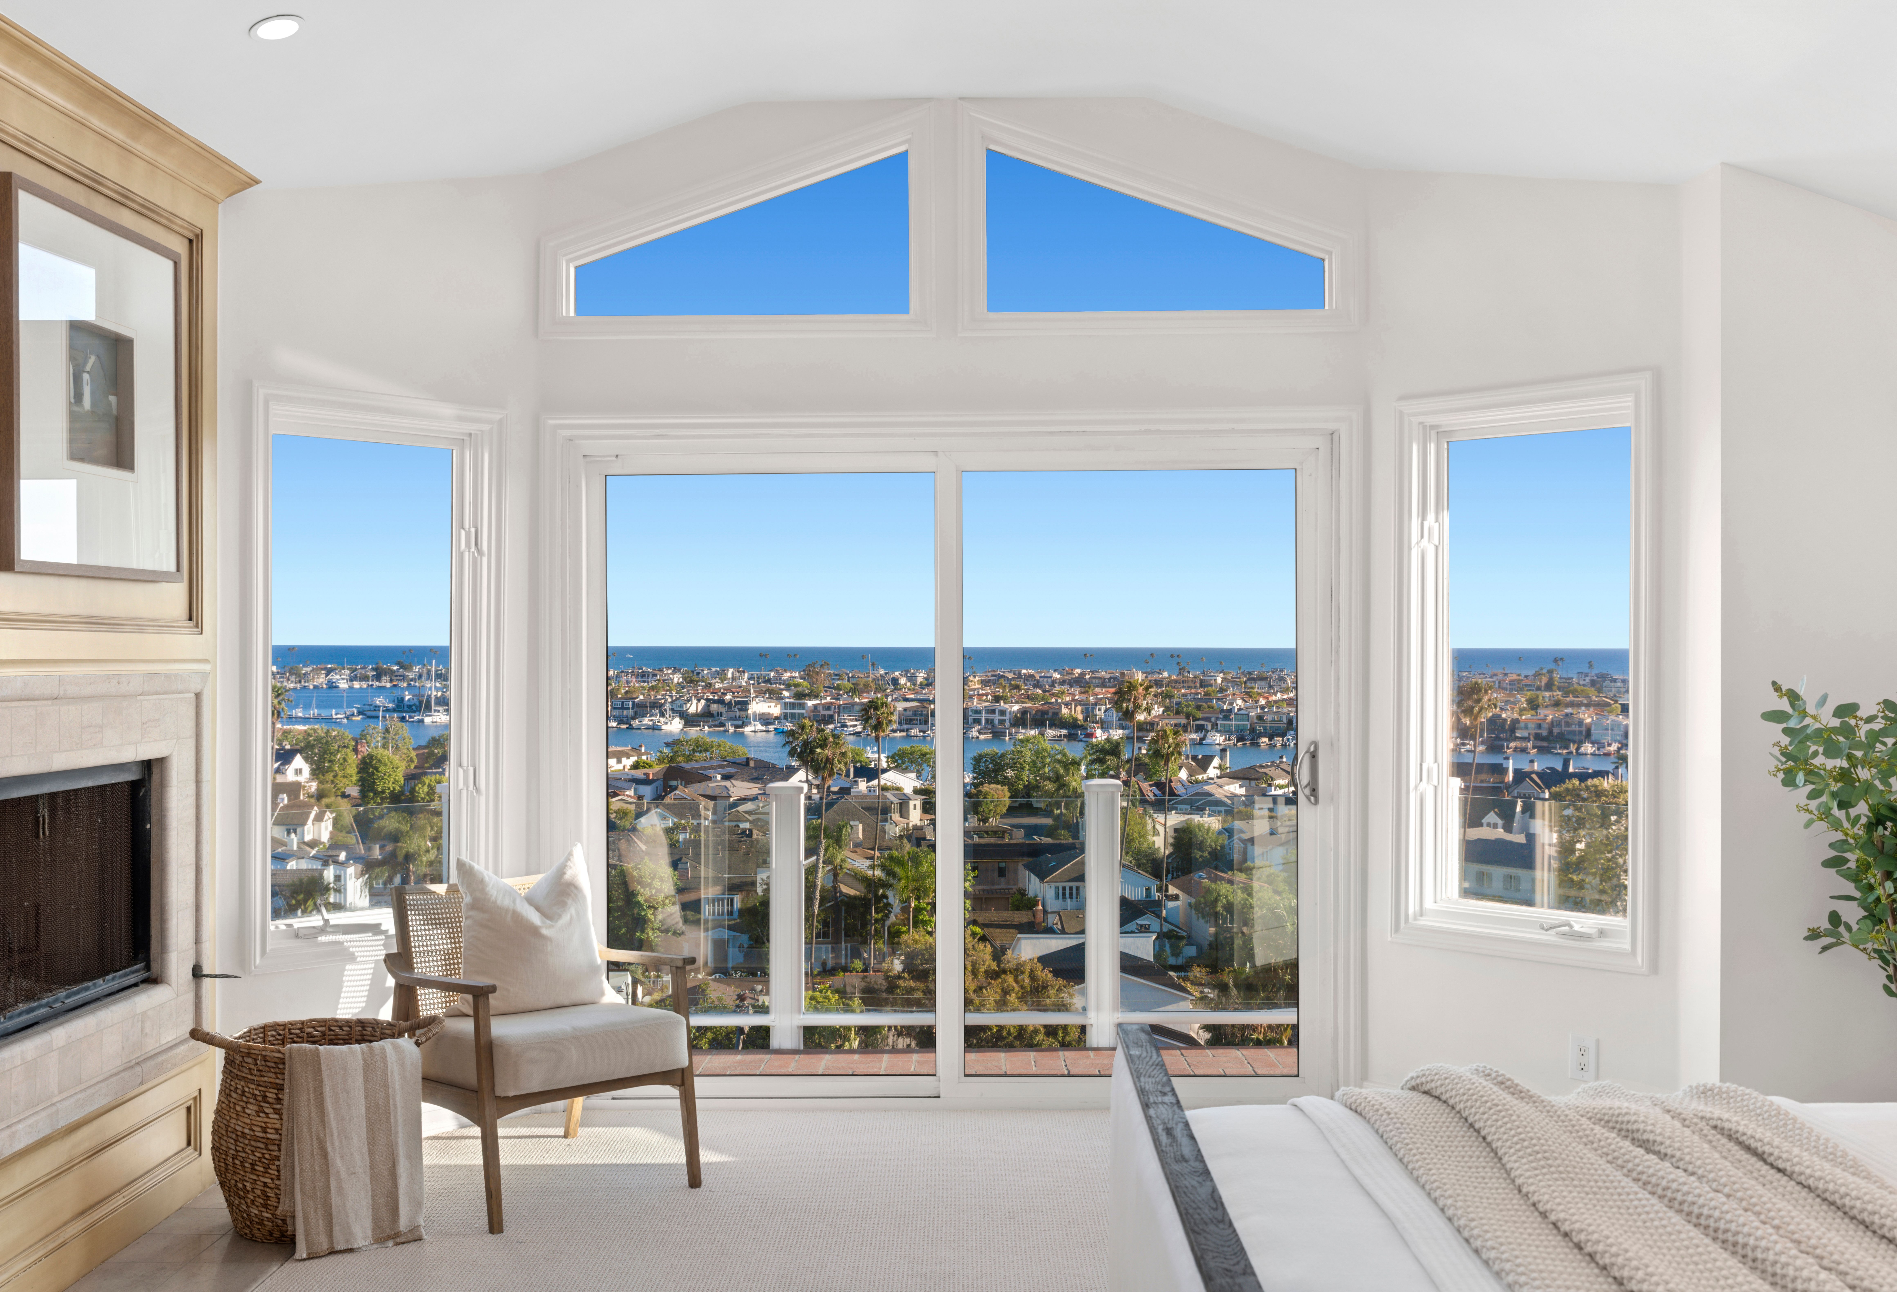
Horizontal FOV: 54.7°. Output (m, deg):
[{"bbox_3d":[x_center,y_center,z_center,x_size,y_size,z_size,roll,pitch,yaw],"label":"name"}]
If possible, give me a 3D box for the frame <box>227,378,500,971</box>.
[{"bbox_3d":[-1.572,0.087,5.115,0.110,1.560,0.765,0,0,44],"label":"frame"}]

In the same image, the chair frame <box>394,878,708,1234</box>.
[{"bbox_3d":[-1.060,1.005,4.724,0.600,0.755,0.680,0,0,-42],"label":"chair frame"}]

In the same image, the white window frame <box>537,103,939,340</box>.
[{"bbox_3d":[-0.627,-1.263,5.465,1.185,0.700,0.110,0,0,1],"label":"white window frame"}]

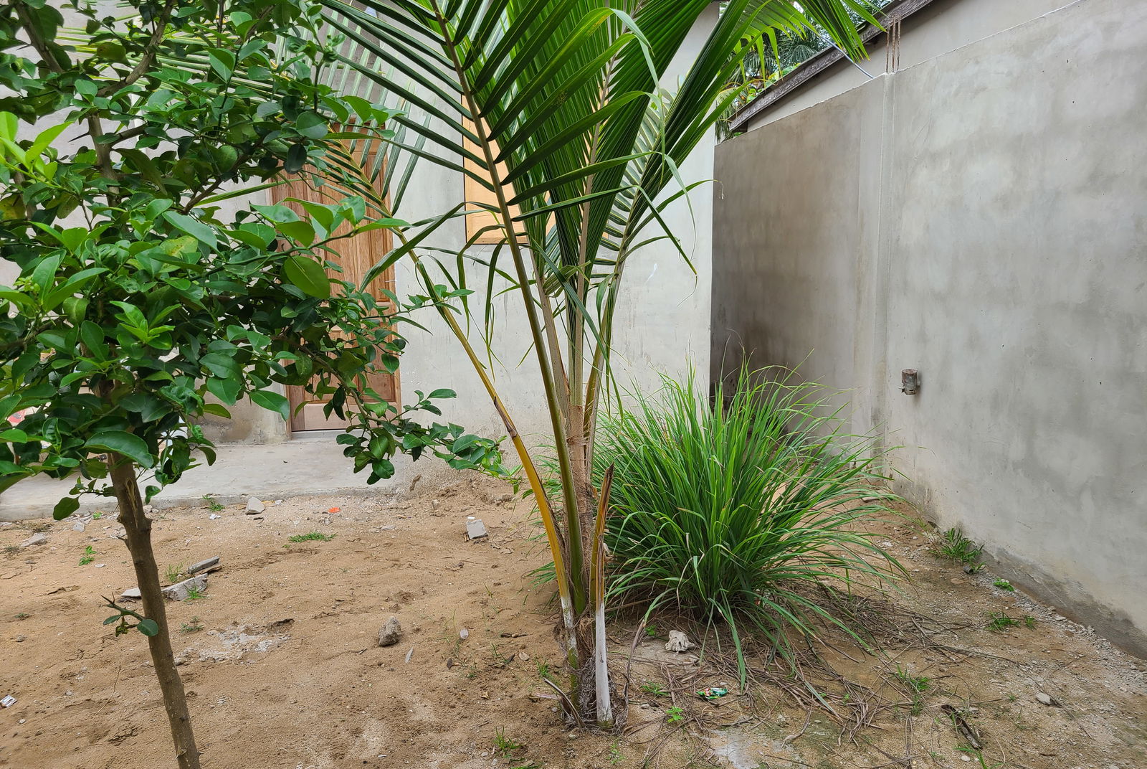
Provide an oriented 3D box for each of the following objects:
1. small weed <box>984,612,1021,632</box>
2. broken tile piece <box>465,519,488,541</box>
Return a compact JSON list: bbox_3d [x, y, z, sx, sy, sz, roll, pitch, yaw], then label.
[{"bbox_3d":[1.643,0.899,3.288,0.135,0.055,0.105,4,11,27],"label":"small weed"},{"bbox_3d":[-0.476,0.714,4.222,0.100,0.075,0.090,-2,10,-7],"label":"broken tile piece"}]

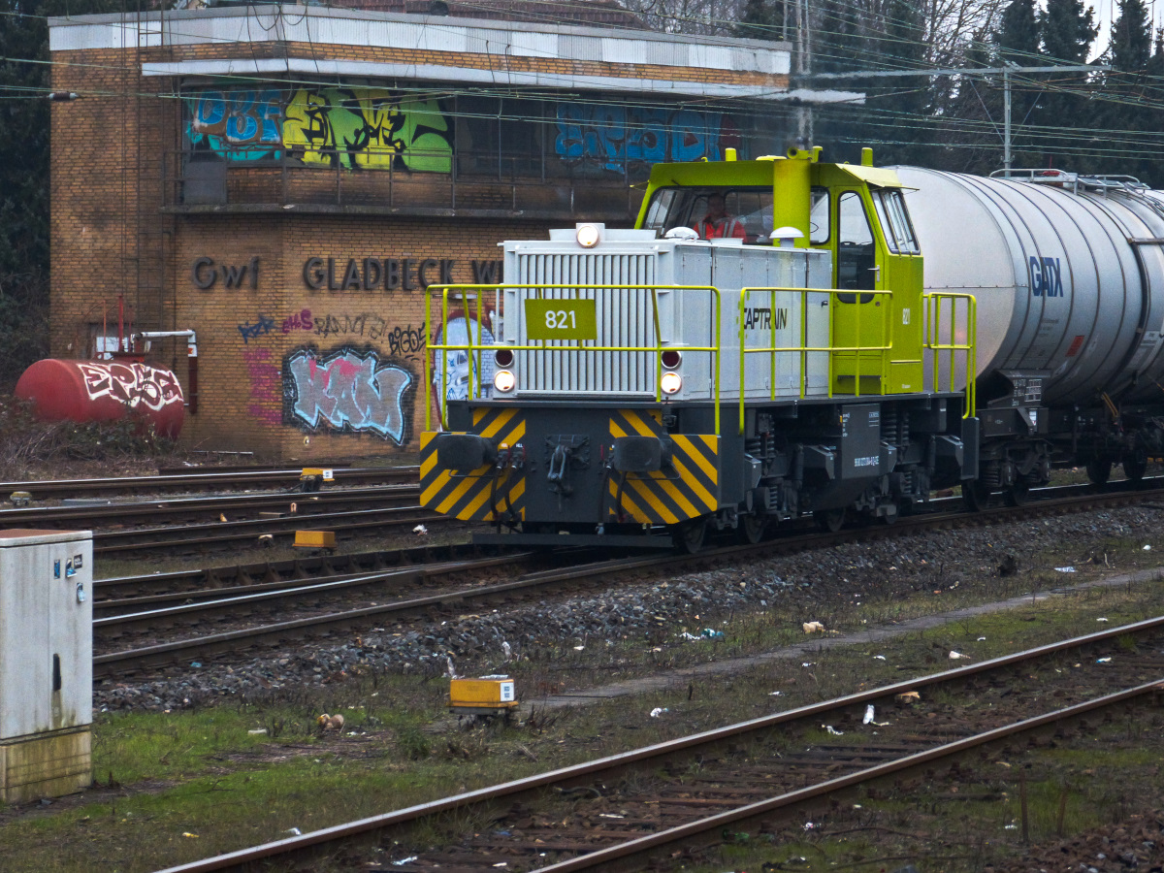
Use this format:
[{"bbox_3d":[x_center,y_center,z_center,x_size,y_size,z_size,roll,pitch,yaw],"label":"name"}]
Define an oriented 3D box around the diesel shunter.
[{"bbox_3d":[1.539,-1.045,54.559,3.030,4.220,12.600,1,1,17],"label":"diesel shunter"}]

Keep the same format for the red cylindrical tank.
[{"bbox_3d":[-7.872,-0.443,83.300,1.600,1.600,2.830,1,2,40],"label":"red cylindrical tank"}]

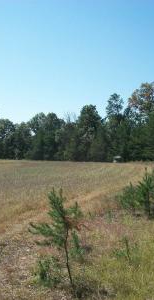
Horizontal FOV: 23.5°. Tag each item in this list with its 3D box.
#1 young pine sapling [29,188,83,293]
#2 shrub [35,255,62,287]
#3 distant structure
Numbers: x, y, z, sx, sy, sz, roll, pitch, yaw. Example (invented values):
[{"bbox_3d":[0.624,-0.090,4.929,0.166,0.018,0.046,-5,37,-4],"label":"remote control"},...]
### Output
[{"bbox_3d":[-0.244,1.075,4.400,0.620,1.220,0.580,0,-1,0],"label":"young pine sapling"},{"bbox_3d":[-0.347,1.475,4.500,0.310,0.350,0.300,0,-1,0],"label":"shrub"},{"bbox_3d":[8.700,1.950,79.000,1.700,1.700,1.800,0,-1,0],"label":"distant structure"}]

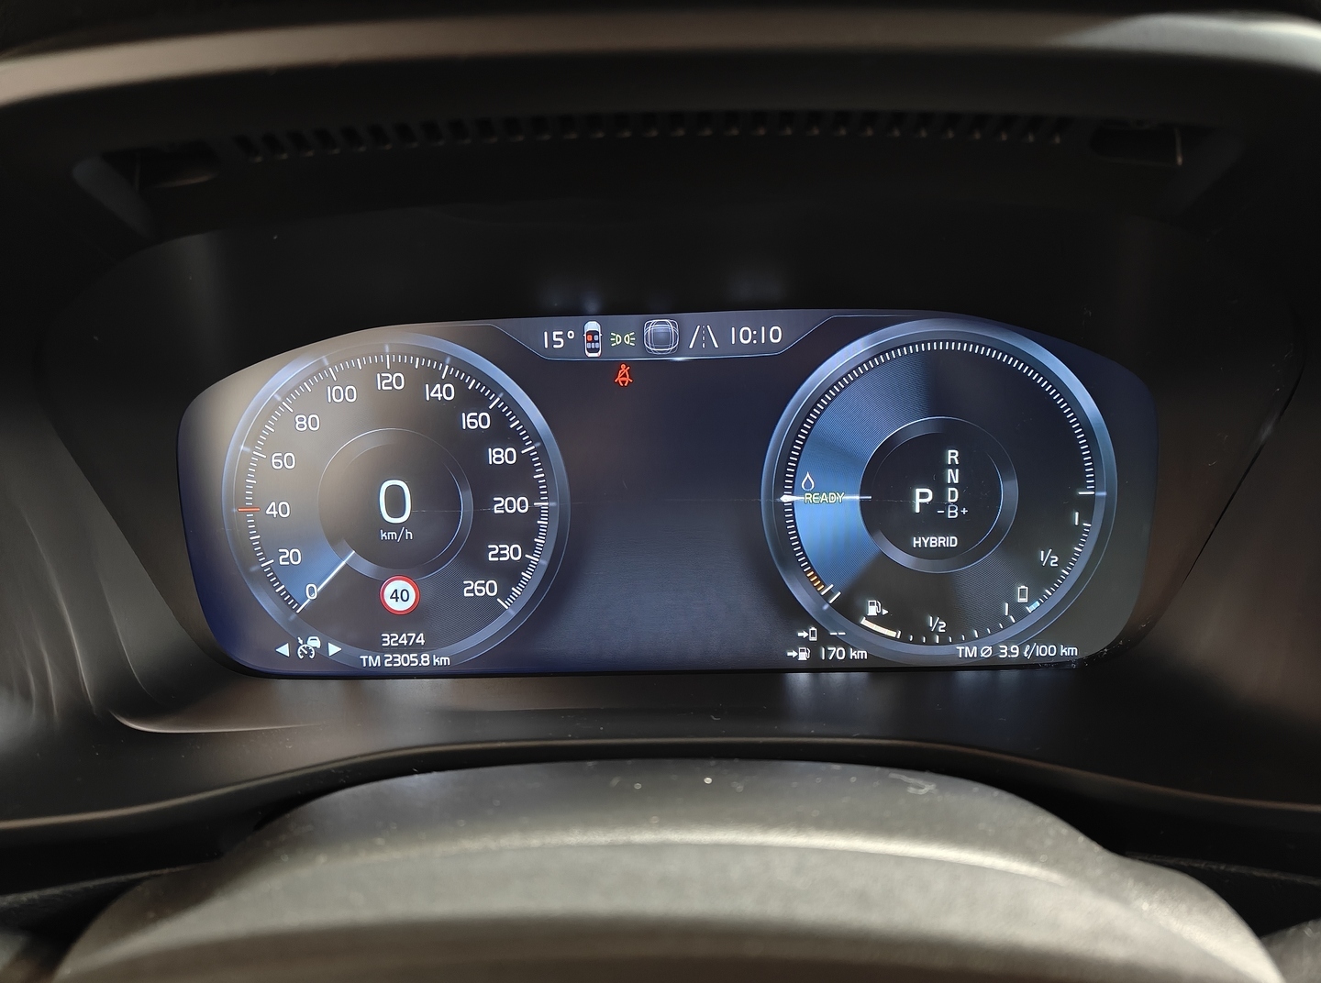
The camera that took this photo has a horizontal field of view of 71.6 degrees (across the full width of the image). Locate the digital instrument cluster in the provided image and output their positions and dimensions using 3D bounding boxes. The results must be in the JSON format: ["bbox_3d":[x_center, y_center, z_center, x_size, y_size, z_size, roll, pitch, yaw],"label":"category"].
[{"bbox_3d":[0.001,0.001,0.283,0.293,0.110,0.026,-1,7,1],"label":"digital instrument cluster"}]

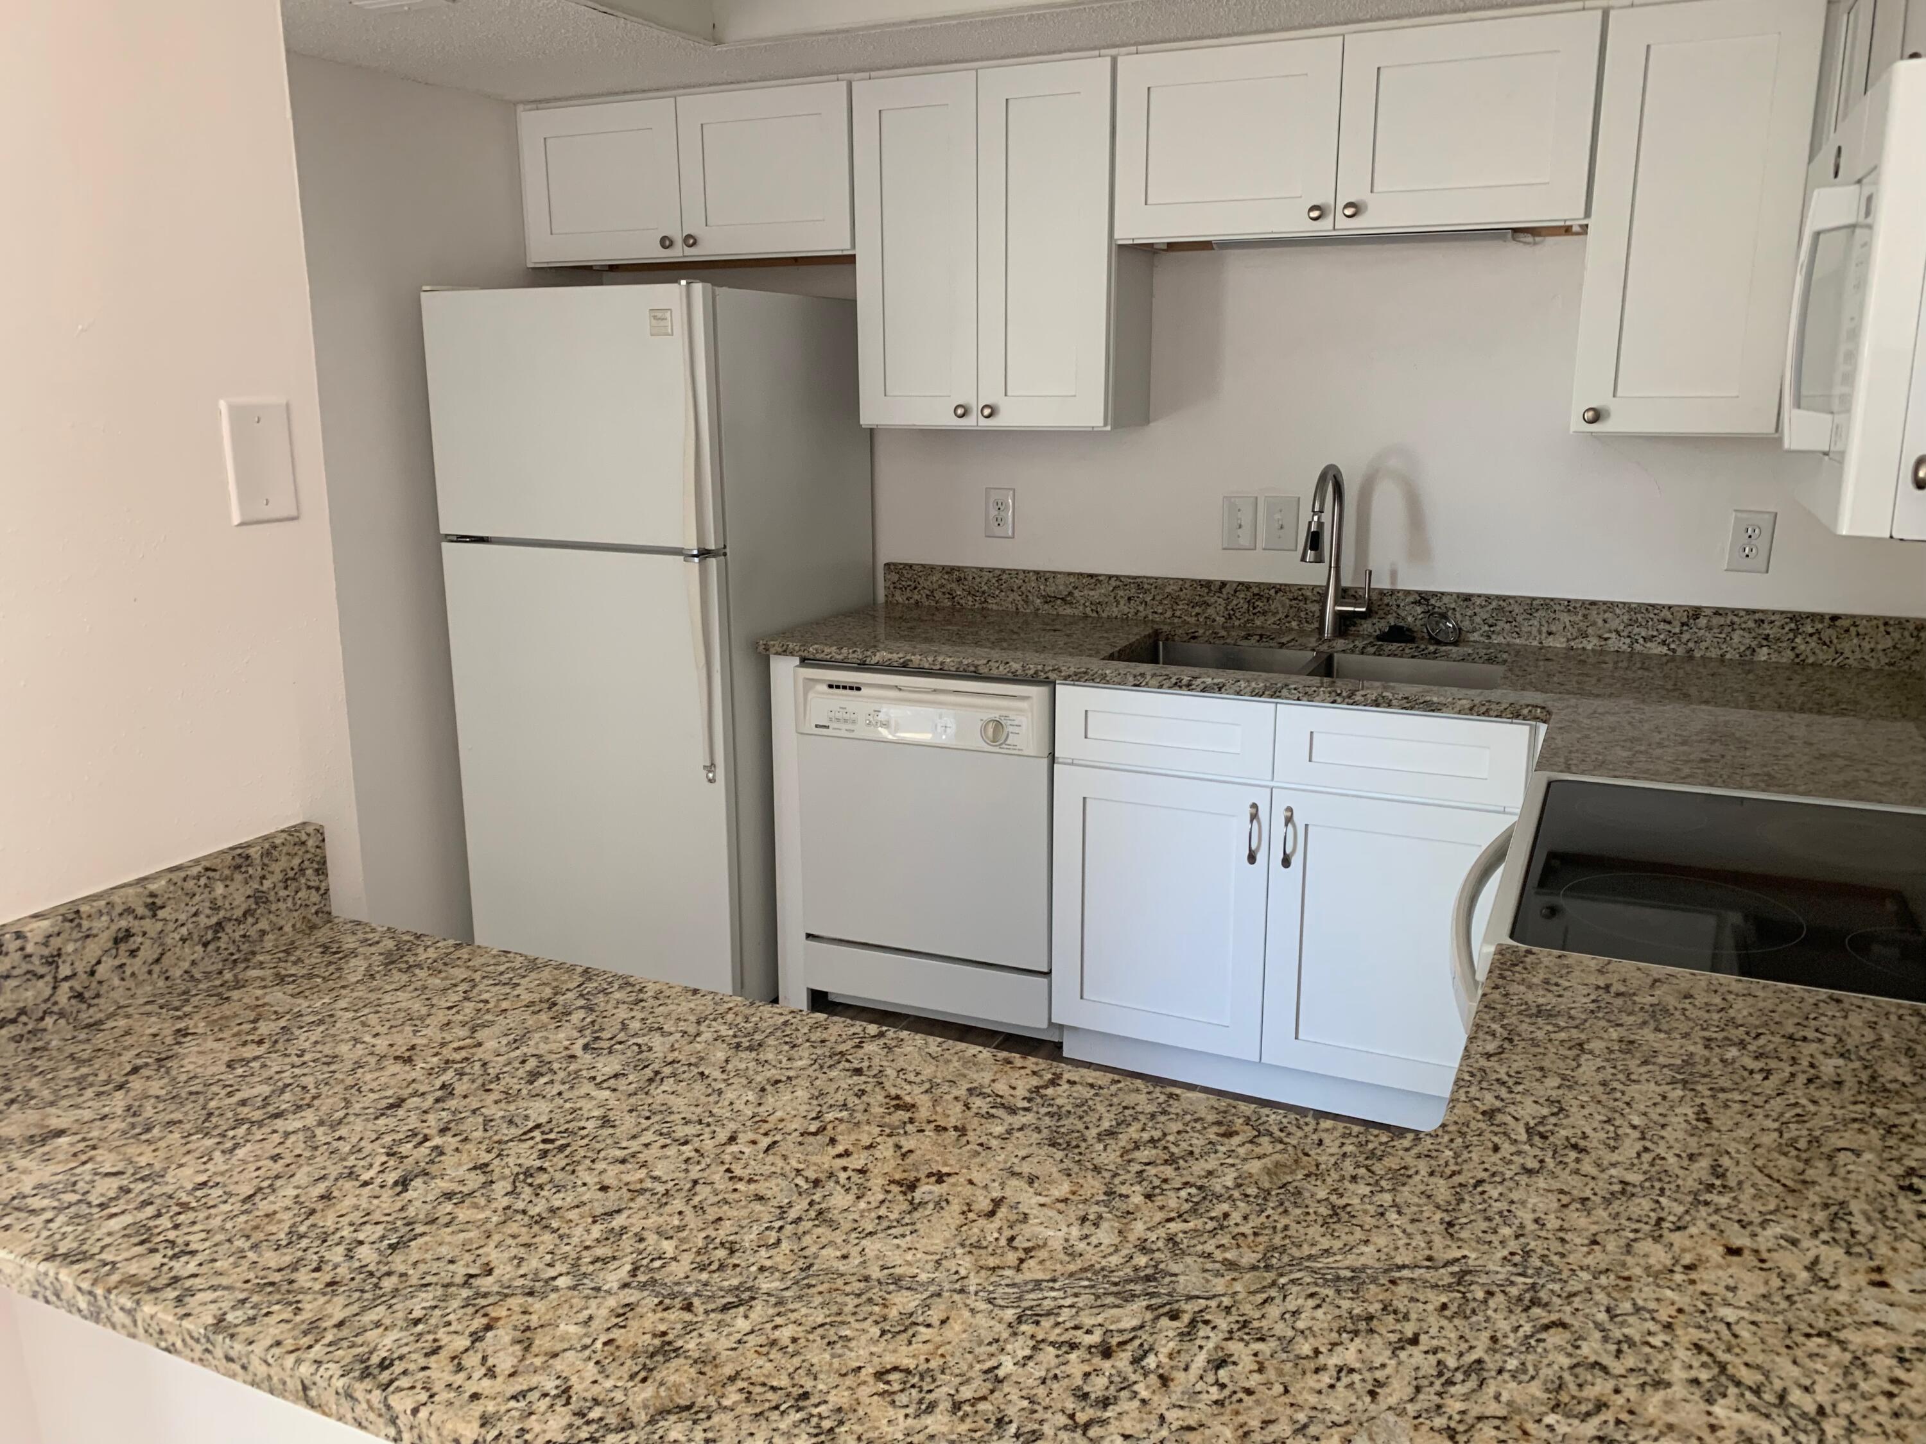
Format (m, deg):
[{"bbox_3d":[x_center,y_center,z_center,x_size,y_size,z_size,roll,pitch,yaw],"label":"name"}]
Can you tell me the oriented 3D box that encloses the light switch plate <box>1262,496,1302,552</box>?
[{"bbox_3d":[0.731,-0.454,3.327,0.083,0.121,0.013,6,15,23],"label":"light switch plate"}]

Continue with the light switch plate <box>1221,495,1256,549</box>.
[{"bbox_3d":[0.644,-0.463,3.364,0.080,0.121,0.013,6,15,23],"label":"light switch plate"}]

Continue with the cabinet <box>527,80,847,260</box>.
[{"bbox_3d":[-0.607,-1.315,3.544,0.923,0.377,0.325,6,15,23],"label":"cabinet"}]

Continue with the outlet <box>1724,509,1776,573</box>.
[{"bbox_3d":[1.610,-0.367,2.954,0.078,0.124,0.009,6,15,23],"label":"outlet"}]

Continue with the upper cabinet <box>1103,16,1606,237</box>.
[{"bbox_3d":[0.796,-1.178,2.947,0.917,0.380,0.325,6,15,23],"label":"upper cabinet"}]

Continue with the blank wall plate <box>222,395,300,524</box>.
[{"bbox_3d":[-0.719,-0.267,1.484,0.008,0.122,0.080,6,15,23],"label":"blank wall plate"}]

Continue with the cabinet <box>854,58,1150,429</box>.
[{"bbox_3d":[0.097,-1.060,3.290,0.611,0.762,0.325,6,15,23],"label":"cabinet"}]

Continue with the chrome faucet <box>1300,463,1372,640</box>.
[{"bbox_3d":[0.799,-0.346,3.065,0.115,0.383,0.271,6,15,23],"label":"chrome faucet"}]

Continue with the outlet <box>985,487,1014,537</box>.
[{"bbox_3d":[0.095,-0.519,3.600,0.073,0.118,0.009,6,15,23],"label":"outlet"}]

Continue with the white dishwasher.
[{"bbox_3d":[0.029,0.239,3.445,0.605,0.835,0.614,6,15,23],"label":"white dishwasher"}]

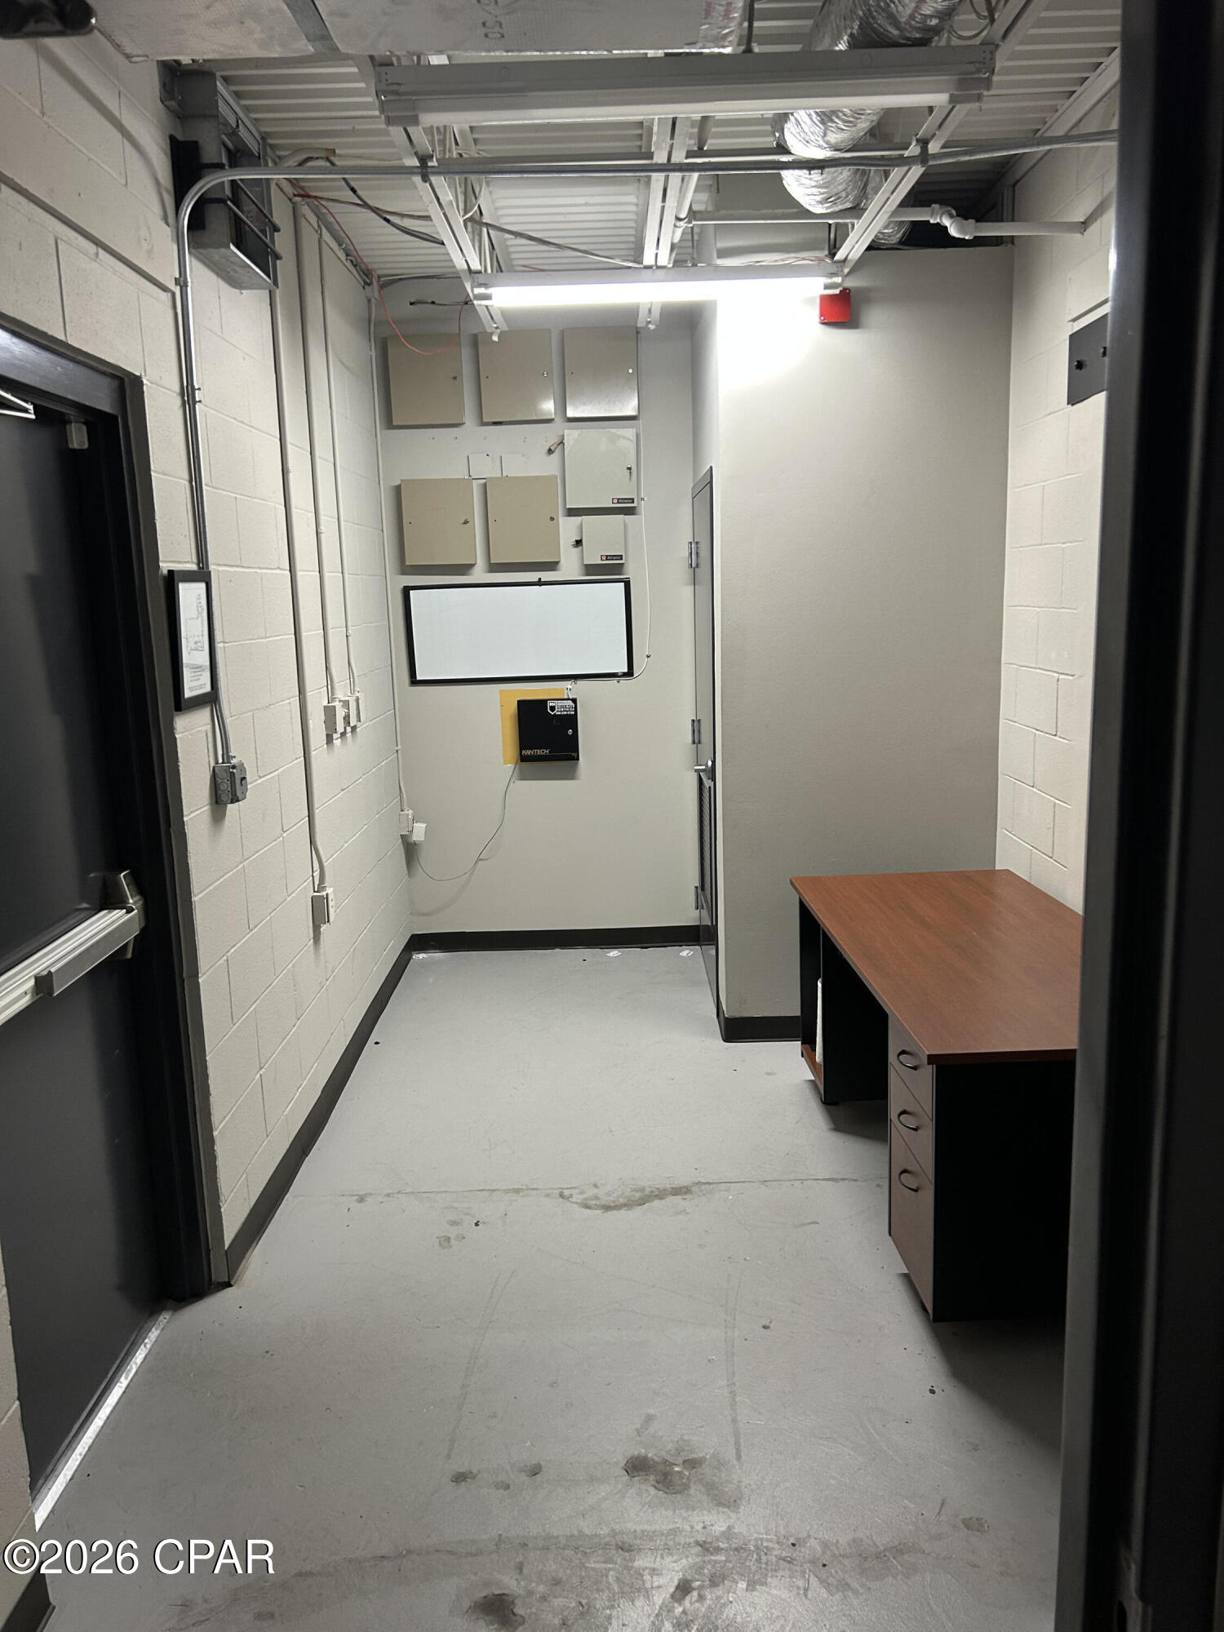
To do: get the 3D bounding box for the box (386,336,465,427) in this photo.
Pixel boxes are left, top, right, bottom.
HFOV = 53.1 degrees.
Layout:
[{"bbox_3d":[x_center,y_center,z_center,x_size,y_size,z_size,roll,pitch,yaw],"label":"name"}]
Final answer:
[{"bbox_3d":[-0.843,-1.989,5.612,0.322,0.386,0.085,-2,10,0],"label":"box"}]

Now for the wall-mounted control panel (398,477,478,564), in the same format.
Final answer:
[{"bbox_3d":[-0.803,-1.370,5.726,0.322,0.386,0.085,-2,10,0],"label":"wall-mounted control panel"}]

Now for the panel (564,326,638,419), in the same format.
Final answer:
[{"bbox_3d":[-0.046,-2.019,5.606,0.322,0.386,0.085,-2,10,0],"label":"panel"}]

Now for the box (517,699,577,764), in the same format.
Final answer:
[{"bbox_3d":[-0.303,-0.411,5.898,0.281,0.293,0.090,-2,10,0],"label":"box"}]

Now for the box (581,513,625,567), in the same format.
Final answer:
[{"bbox_3d":[-0.036,-1.290,5.738,0.190,0.214,0.087,-2,10,0],"label":"box"}]

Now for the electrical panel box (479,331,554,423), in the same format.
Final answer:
[{"bbox_3d":[-0.430,-2.005,5.609,0.322,0.386,0.085,-2,10,0],"label":"electrical panel box"}]

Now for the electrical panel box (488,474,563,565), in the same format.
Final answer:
[{"bbox_3d":[-0.407,-1.381,5.723,0.322,0.386,0.085,-2,10,0],"label":"electrical panel box"}]

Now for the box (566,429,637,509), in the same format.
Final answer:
[{"bbox_3d":[-0.048,-1.604,5.681,0.325,0.345,0.087,-2,10,0],"label":"box"}]

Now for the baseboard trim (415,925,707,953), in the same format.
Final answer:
[{"bbox_3d":[-0.277,0.630,6.128,1.440,0.102,0.013,-2,10,0],"label":"baseboard trim"}]

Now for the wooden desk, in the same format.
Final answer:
[{"bbox_3d":[1.072,0.727,3.634,0.783,0.738,1.700,-2,10,-2],"label":"wooden desk"}]

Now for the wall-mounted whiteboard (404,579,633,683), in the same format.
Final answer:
[{"bbox_3d":[-0.437,-0.877,5.846,1.068,0.465,0.025,-2,10,0],"label":"wall-mounted whiteboard"}]

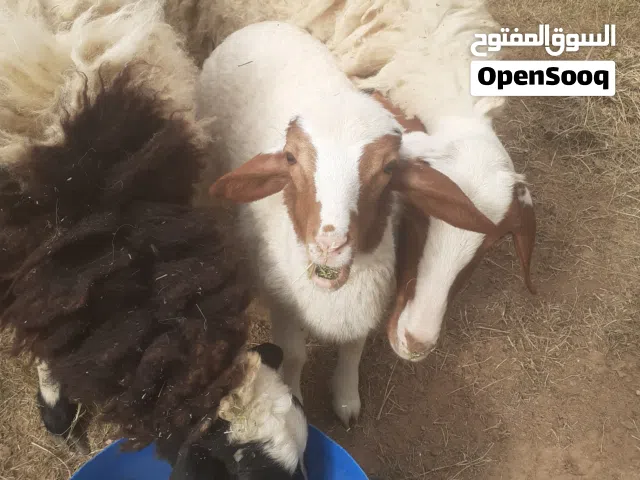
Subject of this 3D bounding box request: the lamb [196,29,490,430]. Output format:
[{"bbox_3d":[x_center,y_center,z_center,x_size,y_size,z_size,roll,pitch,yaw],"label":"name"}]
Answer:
[{"bbox_3d":[-0.036,-0.074,0.954,0.310,0.660,0.750,-10,47,-10],"label":"lamb"}]

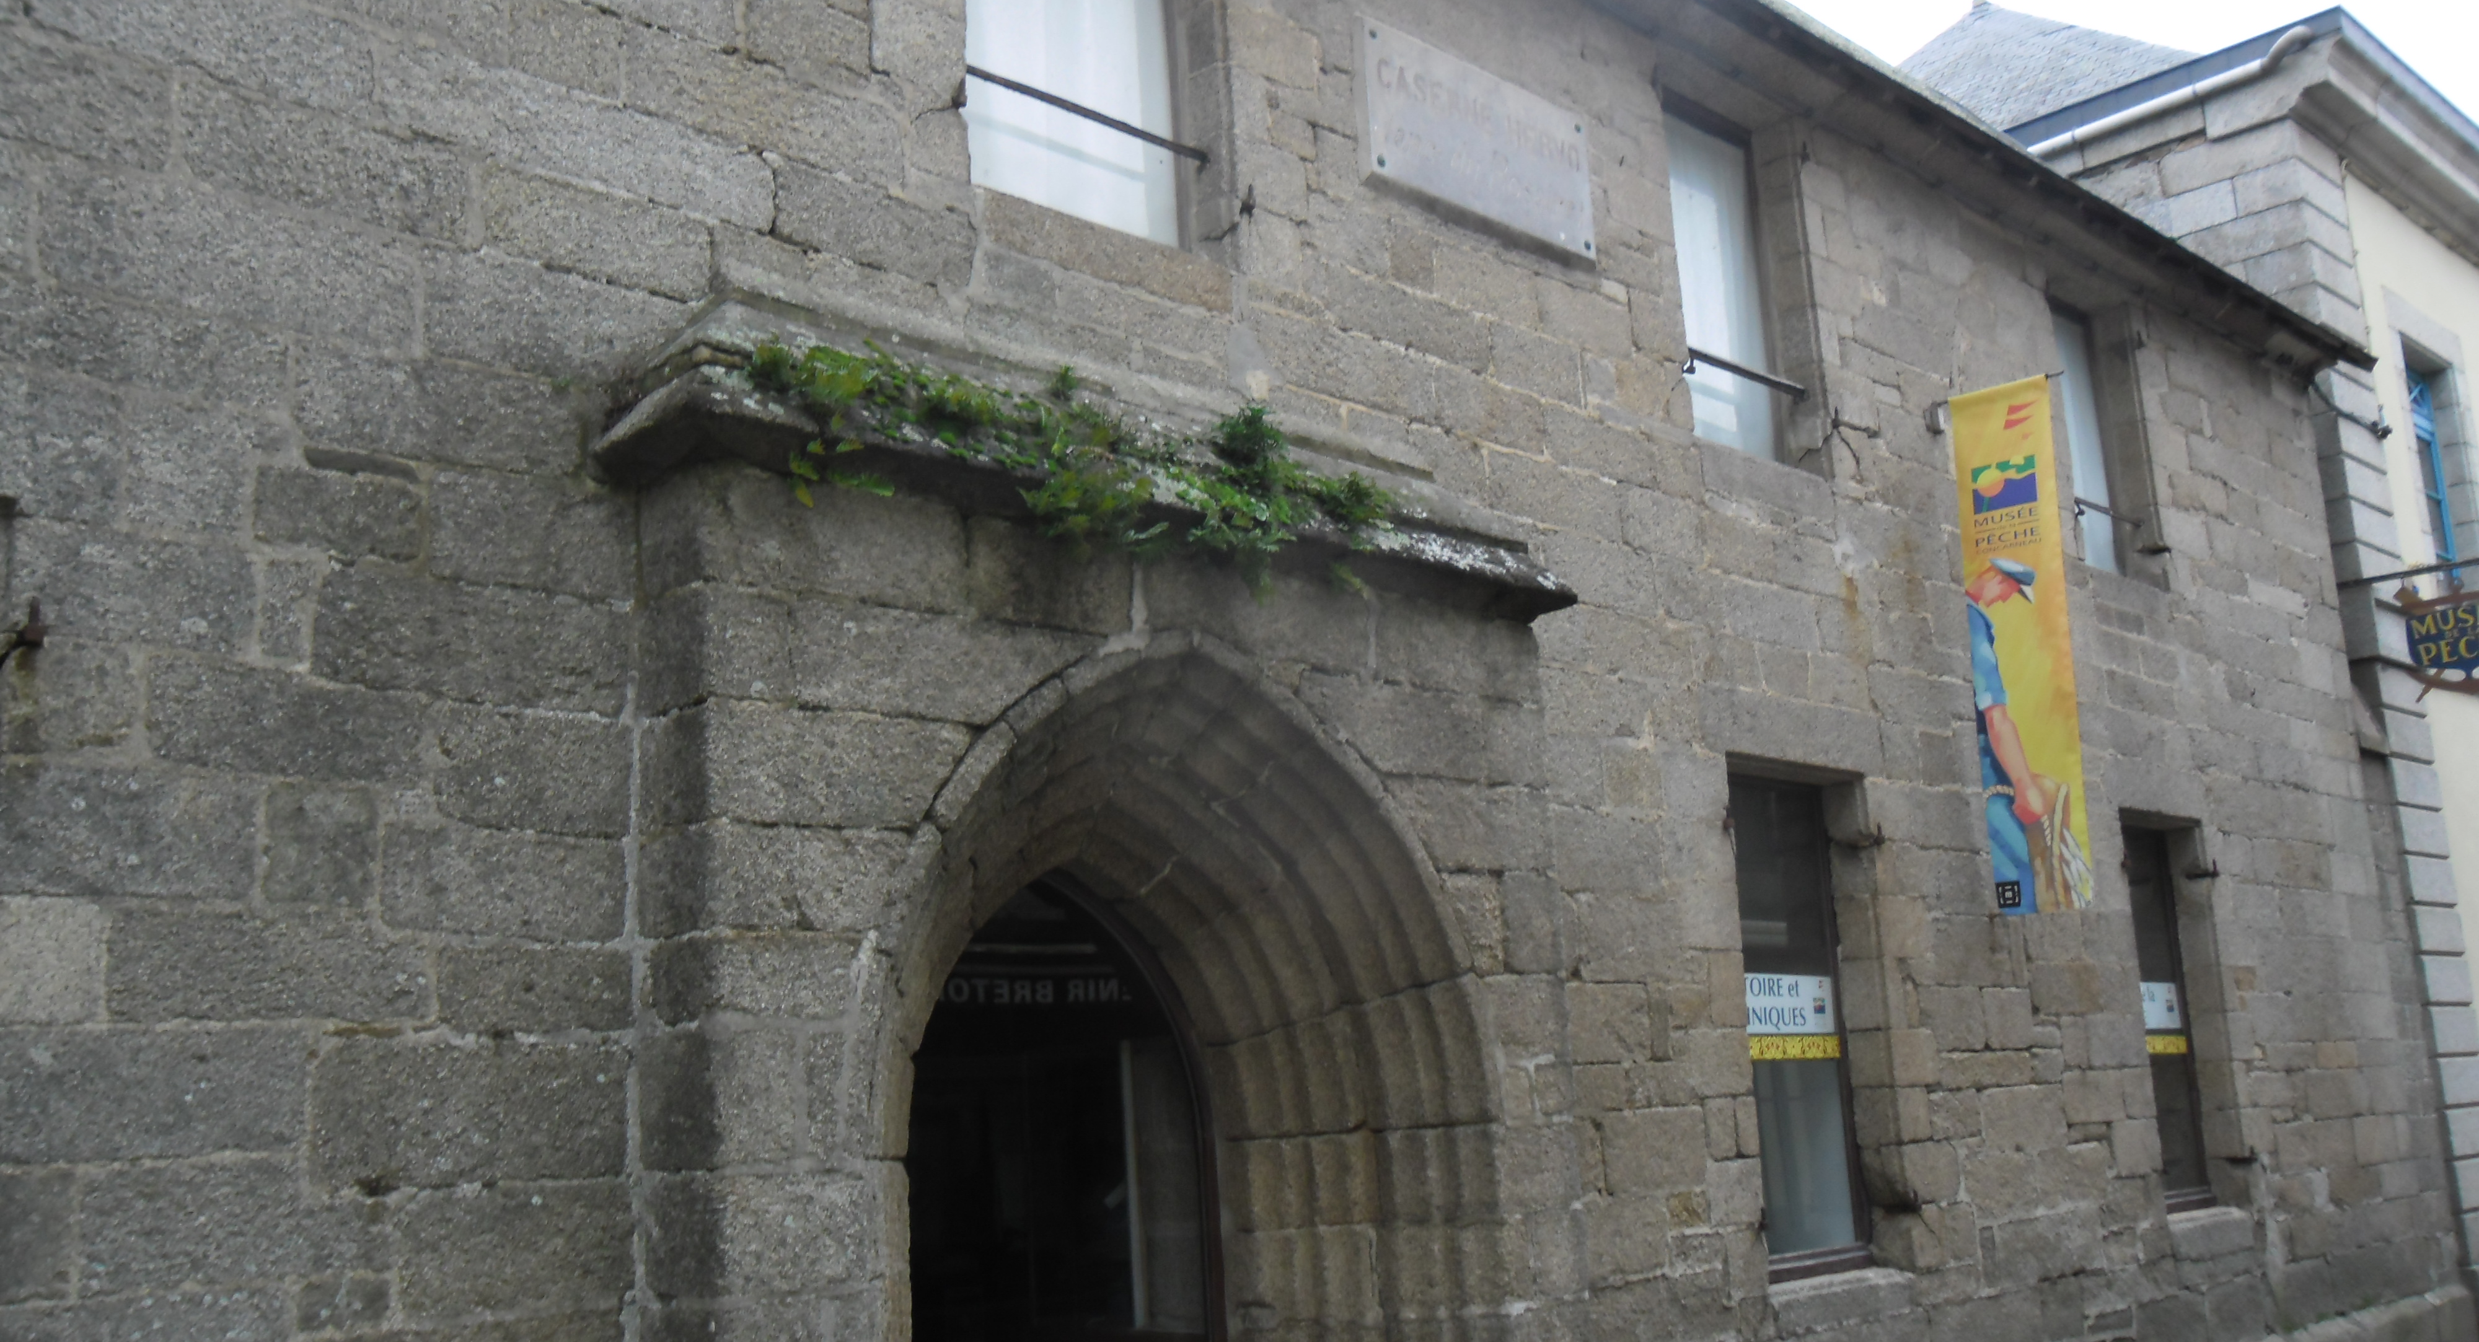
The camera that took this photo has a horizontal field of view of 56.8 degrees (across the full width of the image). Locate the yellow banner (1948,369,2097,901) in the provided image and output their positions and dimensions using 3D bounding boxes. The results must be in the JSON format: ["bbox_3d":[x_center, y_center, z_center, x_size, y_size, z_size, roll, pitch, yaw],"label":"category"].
[{"bbox_3d":[3.170,-0.114,9.277,0.420,2.170,0.030,-12,-14,43],"label":"yellow banner"}]

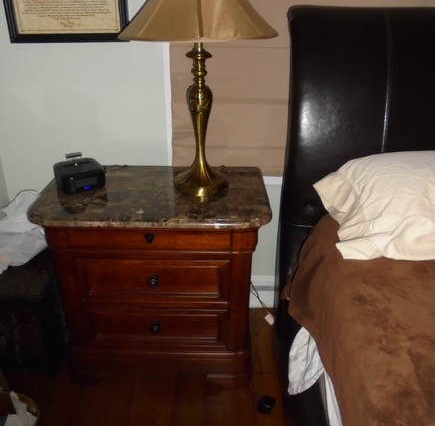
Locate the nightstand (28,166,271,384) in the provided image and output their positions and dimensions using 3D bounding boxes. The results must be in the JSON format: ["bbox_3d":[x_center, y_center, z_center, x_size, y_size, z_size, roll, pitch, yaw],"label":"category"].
[{"bbox_3d":[-0.211,0.232,1.625,0.747,0.697,0.470,1,26,0],"label":"nightstand"}]

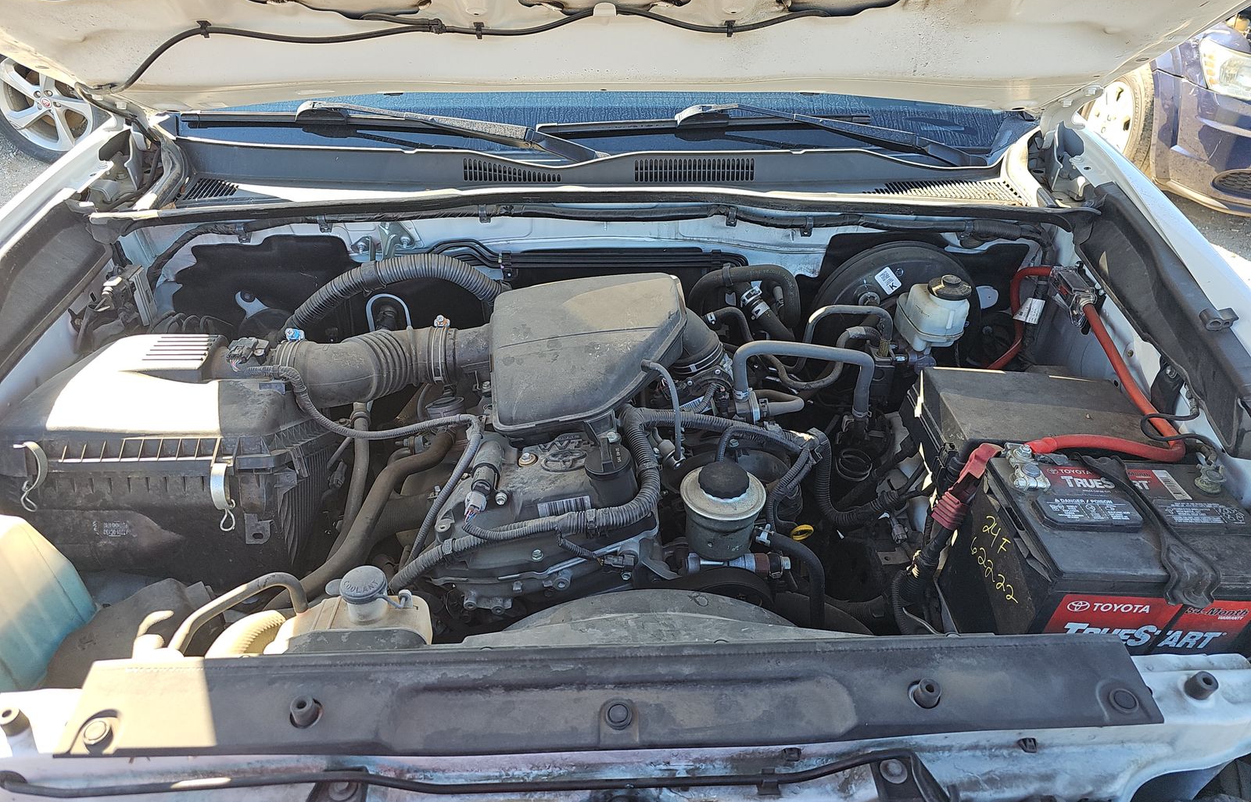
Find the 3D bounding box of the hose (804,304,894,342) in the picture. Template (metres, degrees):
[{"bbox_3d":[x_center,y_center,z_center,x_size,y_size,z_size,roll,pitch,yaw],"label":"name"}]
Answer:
[{"bbox_3d":[0.304,-0.106,1.130,0.120,0.045,0.045,0,36,0],"label":"hose"}]

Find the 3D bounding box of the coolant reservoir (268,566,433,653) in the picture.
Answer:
[{"bbox_3d":[-0.245,0.211,0.751,0.140,0.145,0.090,-1,34,0],"label":"coolant reservoir"}]

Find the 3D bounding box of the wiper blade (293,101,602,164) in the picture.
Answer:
[{"bbox_3d":[-0.292,-0.445,1.370,0.530,0.050,0.060,11,37,11],"label":"wiper blade"}]

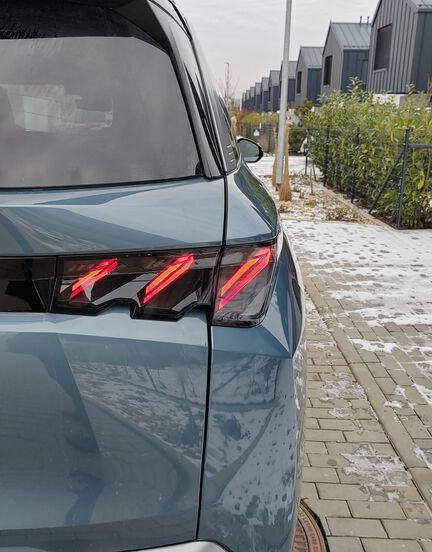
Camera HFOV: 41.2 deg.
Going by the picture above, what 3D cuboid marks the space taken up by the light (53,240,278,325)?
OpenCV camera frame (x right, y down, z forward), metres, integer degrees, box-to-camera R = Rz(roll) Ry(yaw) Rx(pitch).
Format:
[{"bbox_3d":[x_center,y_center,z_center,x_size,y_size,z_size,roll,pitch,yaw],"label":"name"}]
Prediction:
[{"bbox_3d":[-0.076,0.020,1.002,0.380,0.150,0.160,1,15,-1],"label":"light"}]

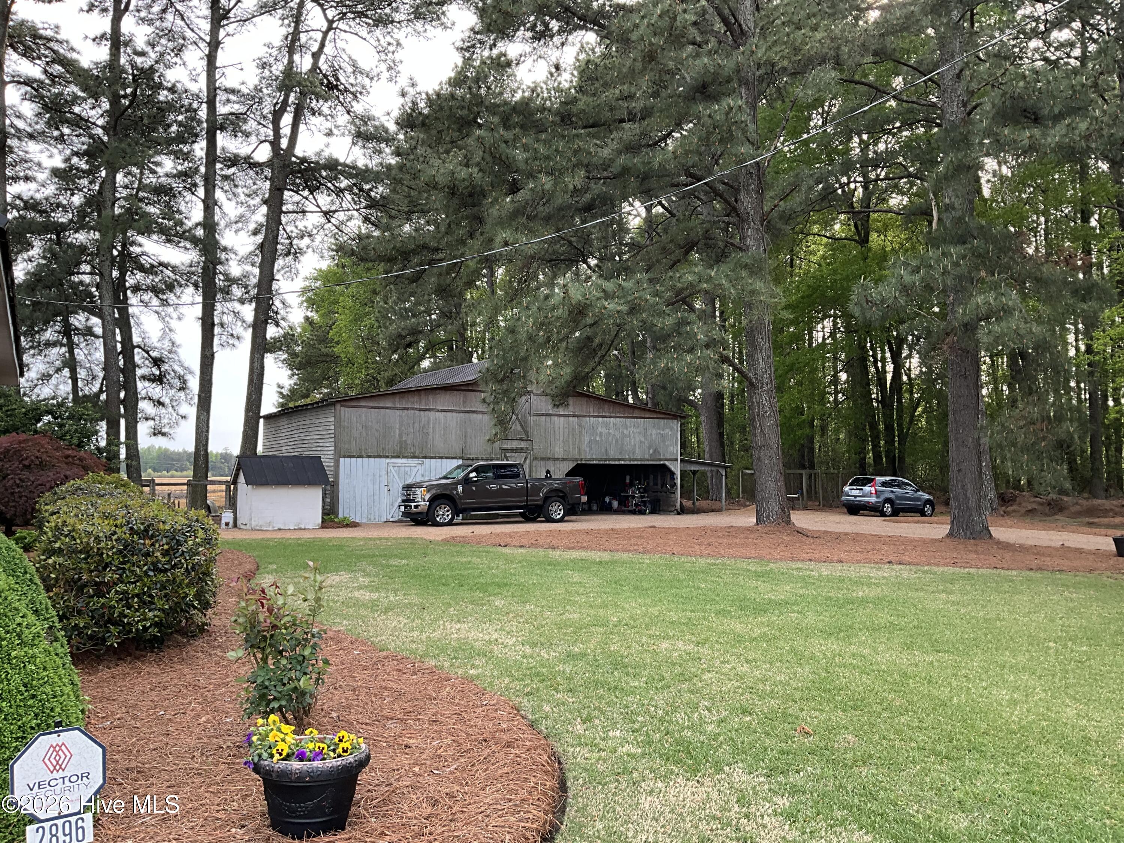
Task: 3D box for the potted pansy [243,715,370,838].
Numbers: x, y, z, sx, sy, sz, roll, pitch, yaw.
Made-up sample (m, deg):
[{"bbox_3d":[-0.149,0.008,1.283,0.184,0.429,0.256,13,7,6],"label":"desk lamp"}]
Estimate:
[{"bbox_3d":[-1.172,1.612,4.337,0.570,0.480,0.560,0,-3,0],"label":"potted pansy"}]

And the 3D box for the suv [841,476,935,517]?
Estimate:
[{"bbox_3d":[13.947,3.187,39.962,4.540,1.680,1.870,2,-4,-33],"label":"suv"}]

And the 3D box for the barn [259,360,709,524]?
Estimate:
[{"bbox_3d":[-3.460,0.690,40.340,16.789,6.400,10.600,2,-4,-33],"label":"barn"}]

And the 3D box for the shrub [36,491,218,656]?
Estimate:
[{"bbox_3d":[-4.319,1.451,9.384,1.800,1.360,1.750,-1,-3,20],"label":"shrub"}]

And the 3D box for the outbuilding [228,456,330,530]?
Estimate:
[{"bbox_3d":[-8.545,2.155,28.638,2.520,2.170,1.840,2,-4,-33],"label":"outbuilding"}]

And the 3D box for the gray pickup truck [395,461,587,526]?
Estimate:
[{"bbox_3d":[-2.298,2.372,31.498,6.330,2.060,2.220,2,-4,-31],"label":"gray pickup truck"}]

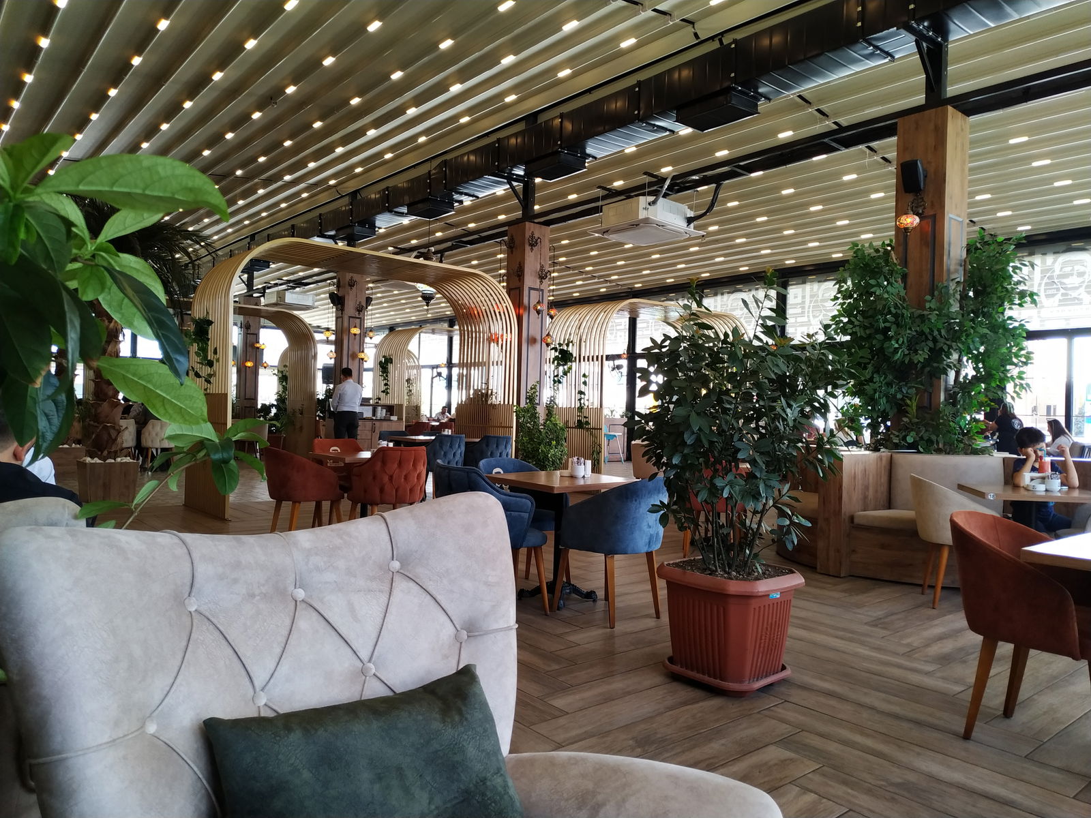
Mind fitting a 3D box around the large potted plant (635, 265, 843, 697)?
[{"bbox_3d":[0.862,0.291,3.470,0.860,1.790,0.860,2,-1,-40],"label":"large potted plant"}]

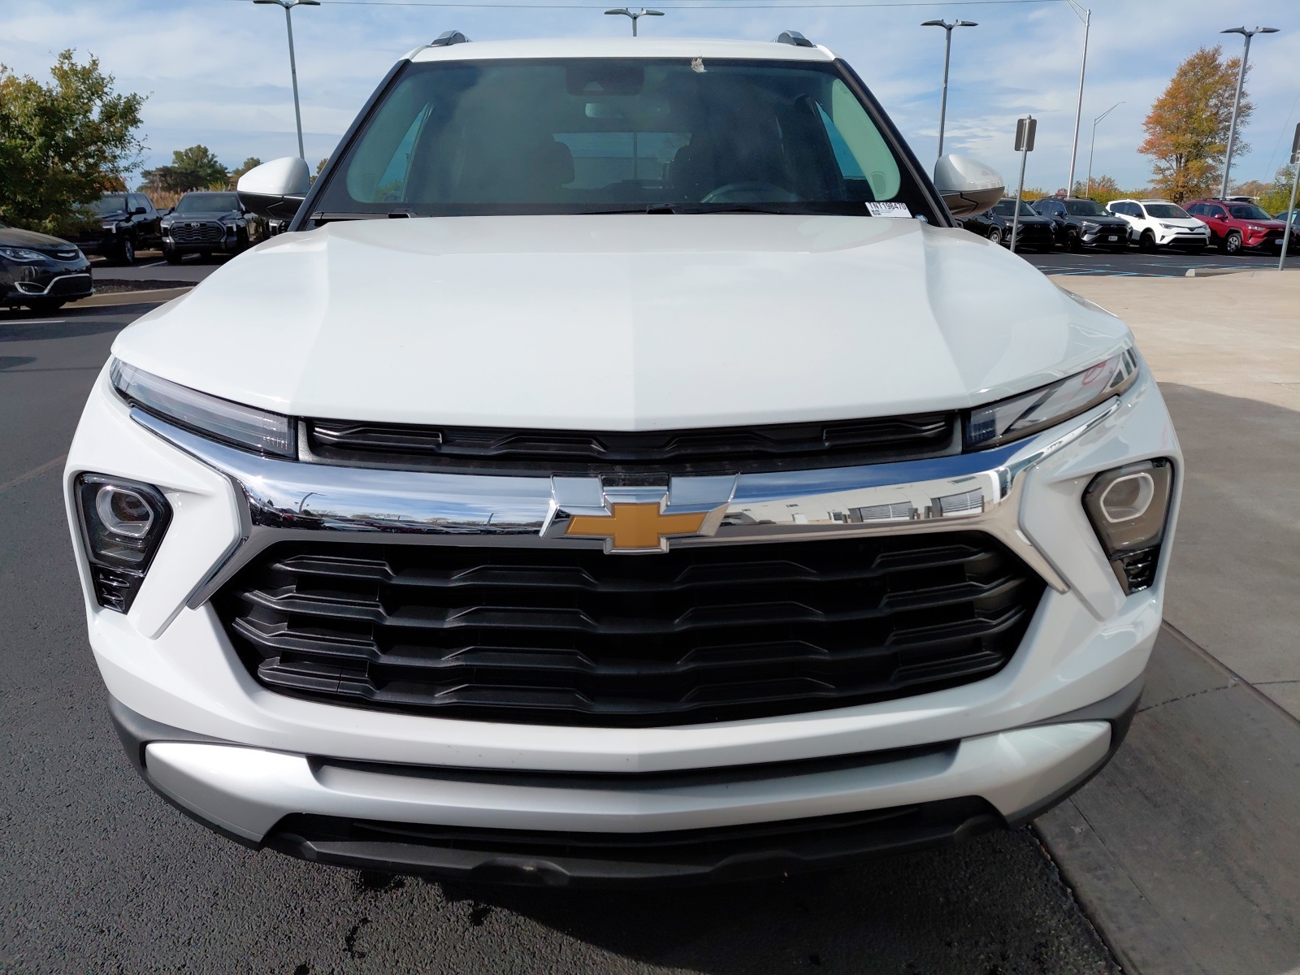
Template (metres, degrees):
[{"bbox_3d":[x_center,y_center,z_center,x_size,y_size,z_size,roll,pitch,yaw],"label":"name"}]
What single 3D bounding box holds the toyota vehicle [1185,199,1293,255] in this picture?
[{"bbox_3d":[20.716,-9.366,33.608,1.860,1.700,4.600,-3,16,-9],"label":"toyota vehicle"}]

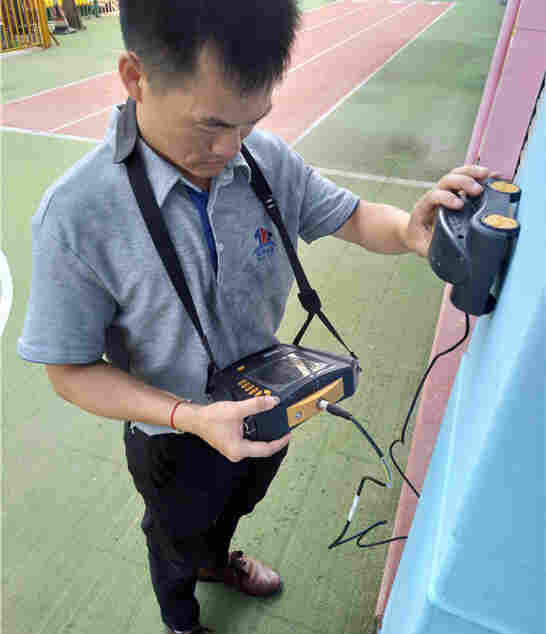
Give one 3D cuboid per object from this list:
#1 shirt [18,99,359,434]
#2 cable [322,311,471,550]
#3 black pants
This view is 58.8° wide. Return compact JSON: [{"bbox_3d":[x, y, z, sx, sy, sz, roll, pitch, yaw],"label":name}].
[{"bbox_3d":[-0.131,-0.059,0.830,0.560,0.560,0.290,-20,41,-24],"label":"shirt"},{"bbox_3d":[0.199,0.252,0.892,0.280,0.560,0.180,-24,43,-27],"label":"cable"},{"bbox_3d":[-0.147,0.499,1.228,0.380,0.910,0.310,-22,42,-26],"label":"black pants"}]

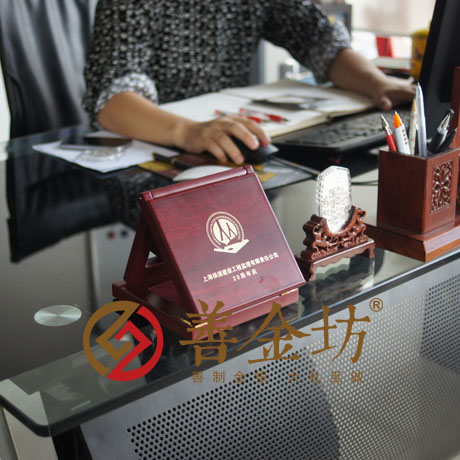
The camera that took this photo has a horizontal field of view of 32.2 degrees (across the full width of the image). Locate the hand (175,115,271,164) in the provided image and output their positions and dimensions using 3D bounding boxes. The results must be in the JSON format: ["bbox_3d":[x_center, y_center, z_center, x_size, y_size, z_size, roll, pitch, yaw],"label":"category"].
[{"bbox_3d":[-0.013,-0.173,1.454,0.165,0.070,0.088,9,23,25],"label":"hand"}]

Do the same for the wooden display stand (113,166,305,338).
[{"bbox_3d":[-0.021,0.011,0.693,0.114,0.111,0.134,-16,24,-36],"label":"wooden display stand"}]

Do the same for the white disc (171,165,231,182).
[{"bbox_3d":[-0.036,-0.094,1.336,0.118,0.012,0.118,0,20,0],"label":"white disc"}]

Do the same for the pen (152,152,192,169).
[{"bbox_3d":[-0.093,-0.118,1.392,0.011,0.011,0.128,-20,28,-41],"label":"pen"}]

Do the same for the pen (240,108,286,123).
[{"bbox_3d":[0.070,-0.240,1.673,0.011,0.011,0.142,-18,26,-37],"label":"pen"}]

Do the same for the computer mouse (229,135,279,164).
[{"bbox_3d":[0.031,-0.151,1.441,0.104,0.037,0.062,13,25,33],"label":"computer mouse"}]

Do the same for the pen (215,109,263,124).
[{"bbox_3d":[0.020,-0.235,1.661,0.142,0.011,0.011,19,28,42],"label":"pen"}]

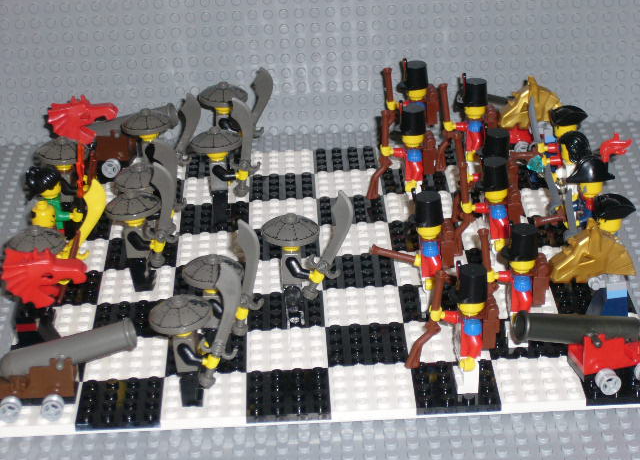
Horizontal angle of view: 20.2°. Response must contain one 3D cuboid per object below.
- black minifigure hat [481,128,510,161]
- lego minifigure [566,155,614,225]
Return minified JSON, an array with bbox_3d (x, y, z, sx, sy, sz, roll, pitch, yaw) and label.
[{"bbox_3d":[0.077,-0.037,0.786,0.014,0.015,0.012,-3,26,0],"label":"black minifigure hat"},{"bbox_3d":[0.116,-0.009,0.768,0.021,0.049,0.023,-3,26,0],"label":"lego minifigure"}]

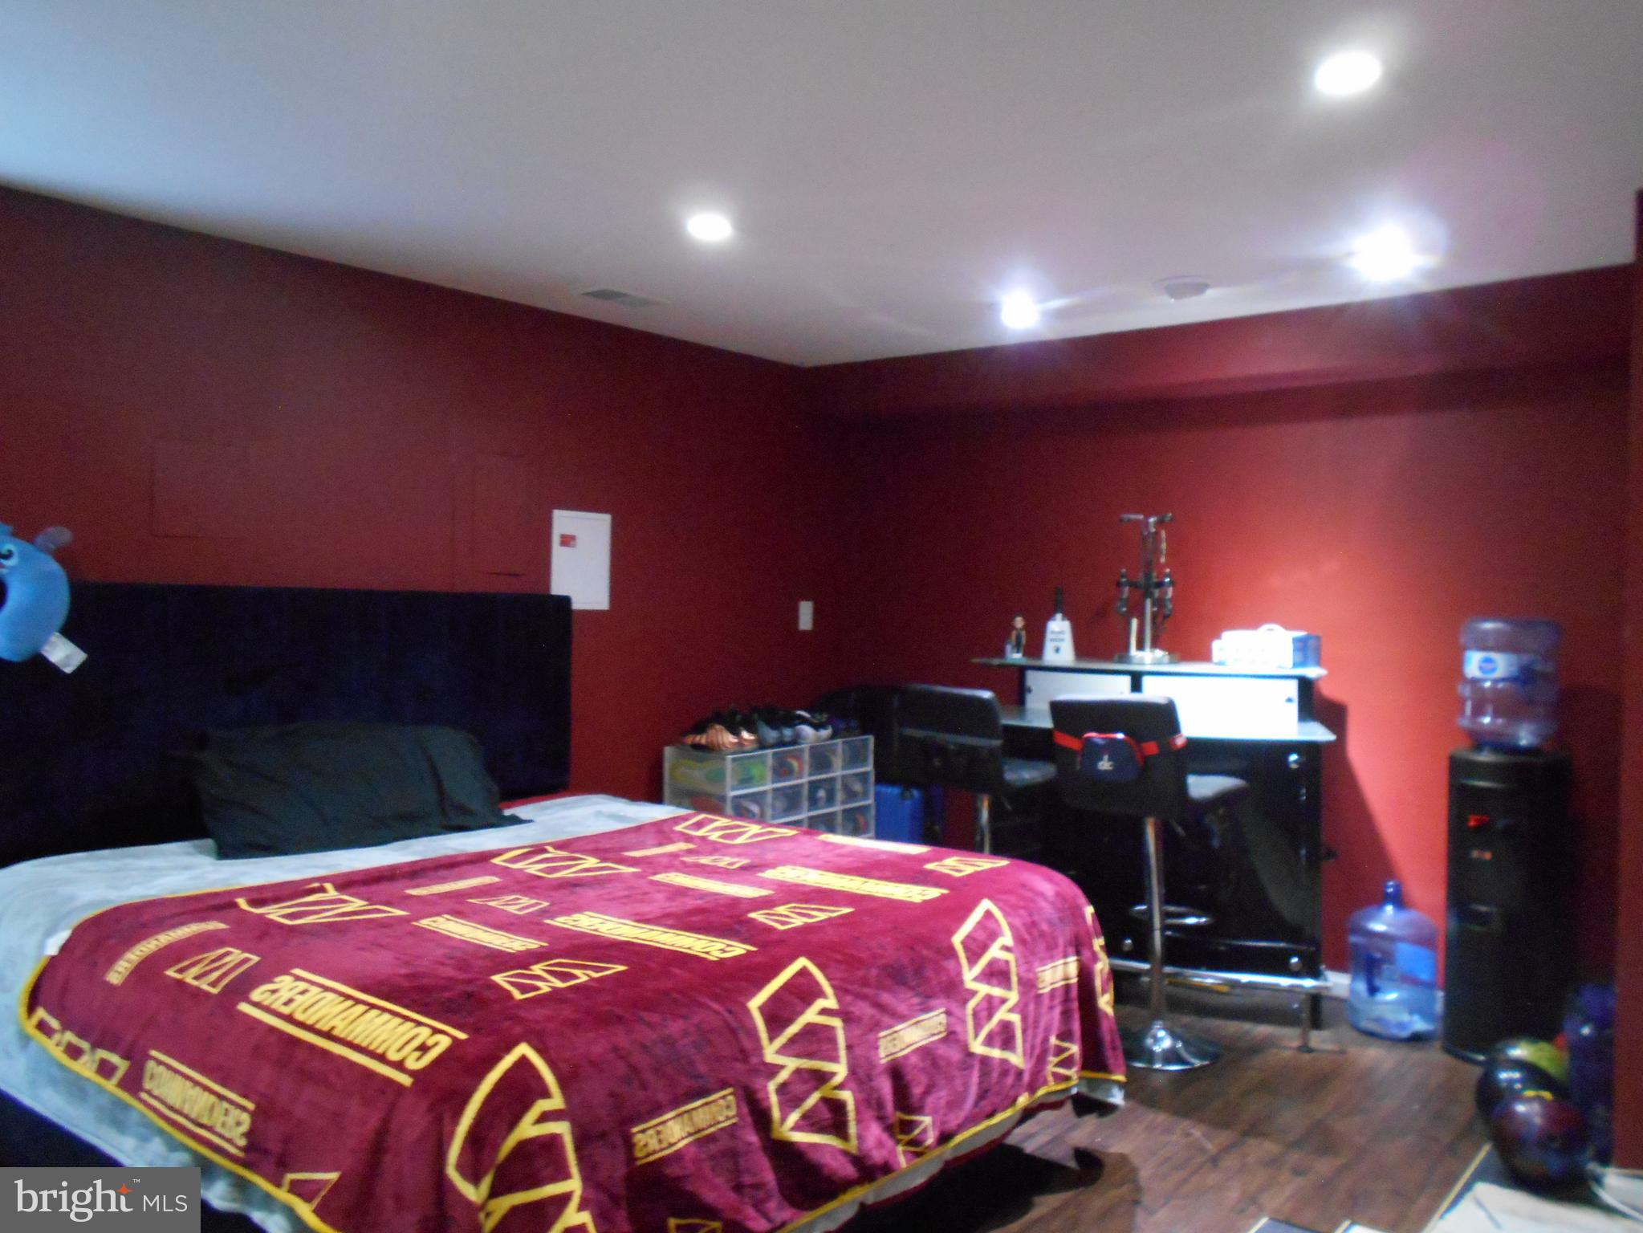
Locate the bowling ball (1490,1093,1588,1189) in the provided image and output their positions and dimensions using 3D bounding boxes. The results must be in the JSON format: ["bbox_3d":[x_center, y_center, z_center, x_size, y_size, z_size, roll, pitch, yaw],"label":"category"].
[{"bbox_3d":[1.748,1.269,3.007,0.216,0.216,0.216,2,1,40],"label":"bowling ball"}]

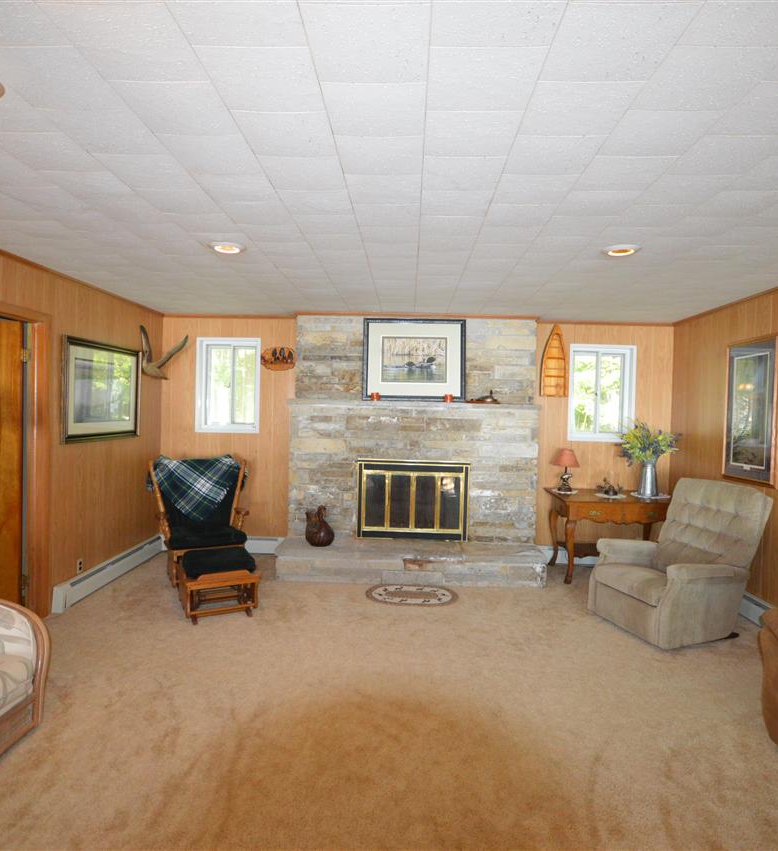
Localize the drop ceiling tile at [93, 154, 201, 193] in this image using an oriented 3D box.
[{"bbox_3d":[-0.955,-1.029,2.161,0.311,0.022,0.296,1,1,2],"label":"drop ceiling tile"}]

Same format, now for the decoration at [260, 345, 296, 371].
[{"bbox_3d":[-1.129,-0.681,5.405,0.345,0.245,0.040,1,1,2],"label":"decoration"}]

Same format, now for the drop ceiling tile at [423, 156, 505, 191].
[{"bbox_3d":[0.295,-1.024,2.163,0.310,0.016,0.303,1,1,2],"label":"drop ceiling tile"}]

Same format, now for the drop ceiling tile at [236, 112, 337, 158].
[{"bbox_3d":[-0.344,-1.009,1.843,0.311,0.022,0.296,1,1,2],"label":"drop ceiling tile"}]

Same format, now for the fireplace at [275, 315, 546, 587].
[{"bbox_3d":[0.224,0.157,4.912,2.323,2.401,0.826,1,1,2],"label":"fireplace"}]

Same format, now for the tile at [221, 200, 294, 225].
[{"bbox_3d":[-0.634,-1.035,2.603,0.312,0.020,0.302,1,1,2],"label":"tile"}]

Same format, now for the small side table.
[{"bbox_3d":[2.040,1.031,4.958,0.980,0.745,0.700,1,1,2],"label":"small side table"}]

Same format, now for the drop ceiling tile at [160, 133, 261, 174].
[{"bbox_3d":[-0.661,-1.032,2.022,0.310,0.018,0.300,1,1,2],"label":"drop ceiling tile"}]

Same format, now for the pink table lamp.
[{"bbox_3d":[1.724,0.442,5.204,0.270,0.415,0.270,1,1,2],"label":"pink table lamp"}]

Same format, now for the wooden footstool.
[{"bbox_3d":[-1.242,1.138,3.881,0.500,0.410,0.410,1,1,-25],"label":"wooden footstool"}]

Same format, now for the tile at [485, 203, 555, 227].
[{"bbox_3d":[0.614,-1.008,2.552,0.311,0.022,0.296,1,1,2],"label":"tile"}]

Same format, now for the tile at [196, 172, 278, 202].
[{"bbox_3d":[-0.654,-1.048,2.349,0.310,0.016,0.303,1,1,2],"label":"tile"}]

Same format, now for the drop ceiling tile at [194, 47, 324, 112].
[{"bbox_3d":[-0.364,-1.028,1.587,0.310,0.016,0.303,1,1,2],"label":"drop ceiling tile"}]

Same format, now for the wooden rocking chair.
[{"bbox_3d":[-1.698,0.805,4.760,0.730,1.020,0.780,1,1,-24],"label":"wooden rocking chair"}]

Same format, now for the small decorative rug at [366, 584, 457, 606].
[{"bbox_3d":[0.190,1.360,4.290,0.740,0.012,0.500,1,1,2],"label":"small decorative rug"}]

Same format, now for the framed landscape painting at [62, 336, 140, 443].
[{"bbox_3d":[-2.351,-0.276,4.446,0.040,0.790,1.120,1,1,2],"label":"framed landscape painting"}]

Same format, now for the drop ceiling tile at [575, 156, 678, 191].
[{"bbox_3d":[0.917,-0.991,2.100,0.312,0.020,0.302,1,1,2],"label":"drop ceiling tile"}]

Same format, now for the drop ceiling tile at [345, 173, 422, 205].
[{"bbox_3d":[-0.018,-1.013,2.277,0.311,0.022,0.296,1,1,2],"label":"drop ceiling tile"}]

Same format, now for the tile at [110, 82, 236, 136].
[{"bbox_3d":[-0.672,-1.027,1.726,0.310,0.018,0.300,1,1,2],"label":"tile"}]

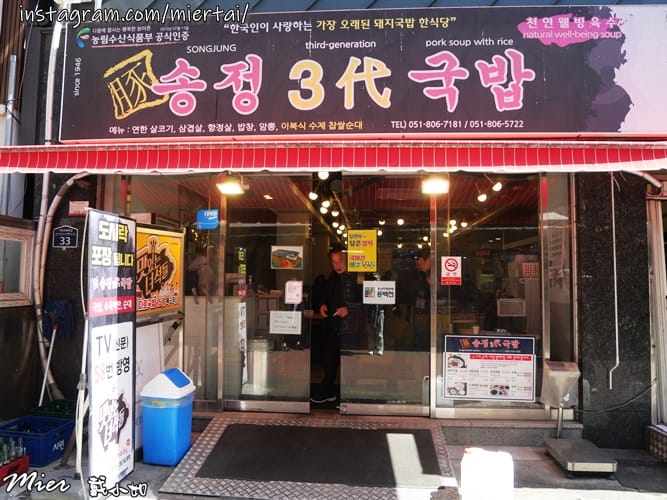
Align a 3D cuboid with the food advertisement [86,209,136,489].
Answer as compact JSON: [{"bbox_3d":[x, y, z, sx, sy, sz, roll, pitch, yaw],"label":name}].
[{"bbox_3d":[-1.508,0.657,3.148,0.050,1.820,0.500,-1,-4,9],"label":"food advertisement"}]

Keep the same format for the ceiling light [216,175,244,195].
[{"bbox_3d":[-0.920,-0.582,4.130,0.215,0.120,0.170,0,-3,5],"label":"ceiling light"}]

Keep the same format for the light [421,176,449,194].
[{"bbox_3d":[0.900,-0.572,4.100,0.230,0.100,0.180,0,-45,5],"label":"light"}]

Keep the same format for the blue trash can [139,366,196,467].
[{"bbox_3d":[-1.325,1.311,3.660,0.360,0.700,0.270,0,-4,13],"label":"blue trash can"}]

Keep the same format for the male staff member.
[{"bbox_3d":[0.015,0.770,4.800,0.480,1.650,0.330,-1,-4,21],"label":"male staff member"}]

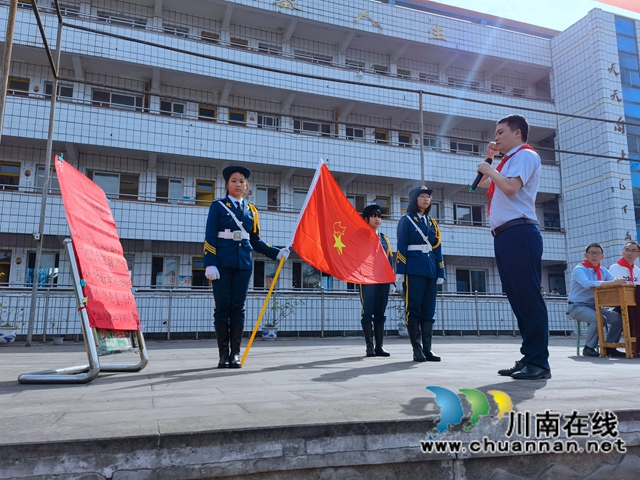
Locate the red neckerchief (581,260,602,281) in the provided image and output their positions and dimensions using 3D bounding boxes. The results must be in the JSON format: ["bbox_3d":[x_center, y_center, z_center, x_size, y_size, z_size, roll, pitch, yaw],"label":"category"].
[{"bbox_3d":[2.760,0.315,5.066,0.200,0.220,0.150,7,-12,-37],"label":"red neckerchief"}]

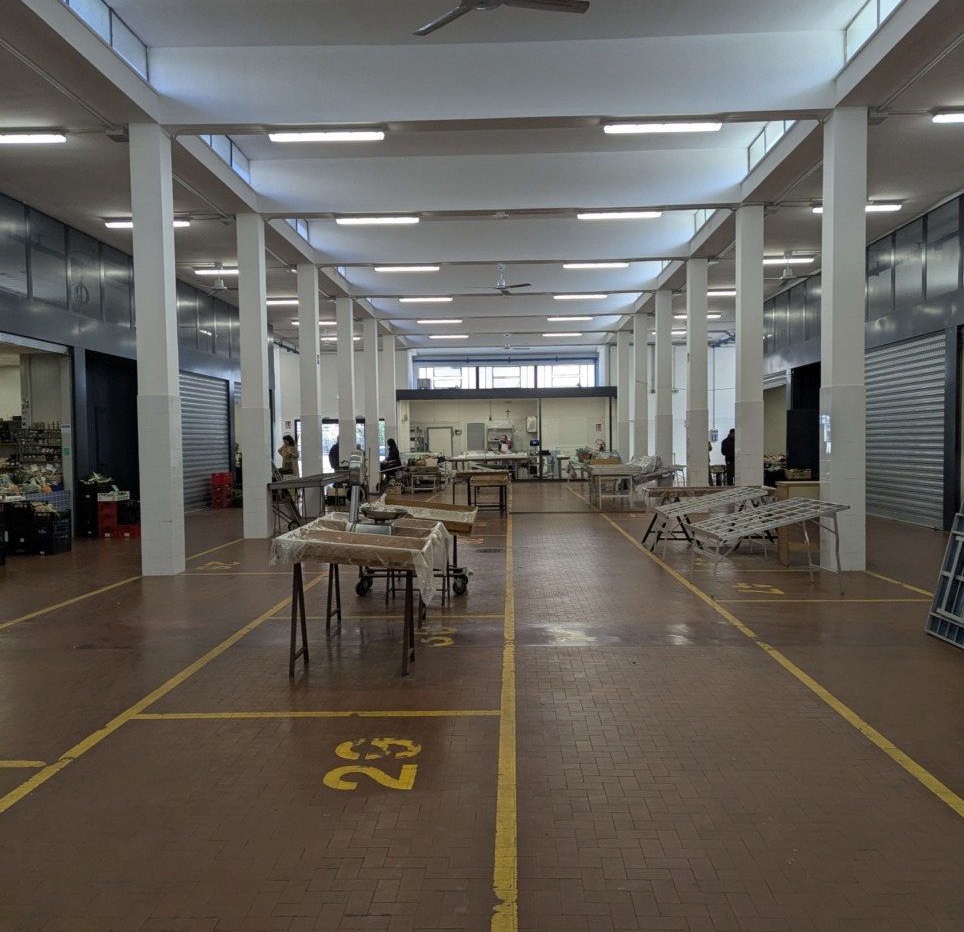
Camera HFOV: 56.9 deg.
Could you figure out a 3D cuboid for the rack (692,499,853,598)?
[{"bbox_3d":[2.754,0.767,8.691,1.240,0.810,1.250,-1,2,4],"label":"rack"}]

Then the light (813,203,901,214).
[{"bbox_3d":[5.655,-3.885,13.384,1.270,0.095,0.115,0,2,10],"label":"light"}]

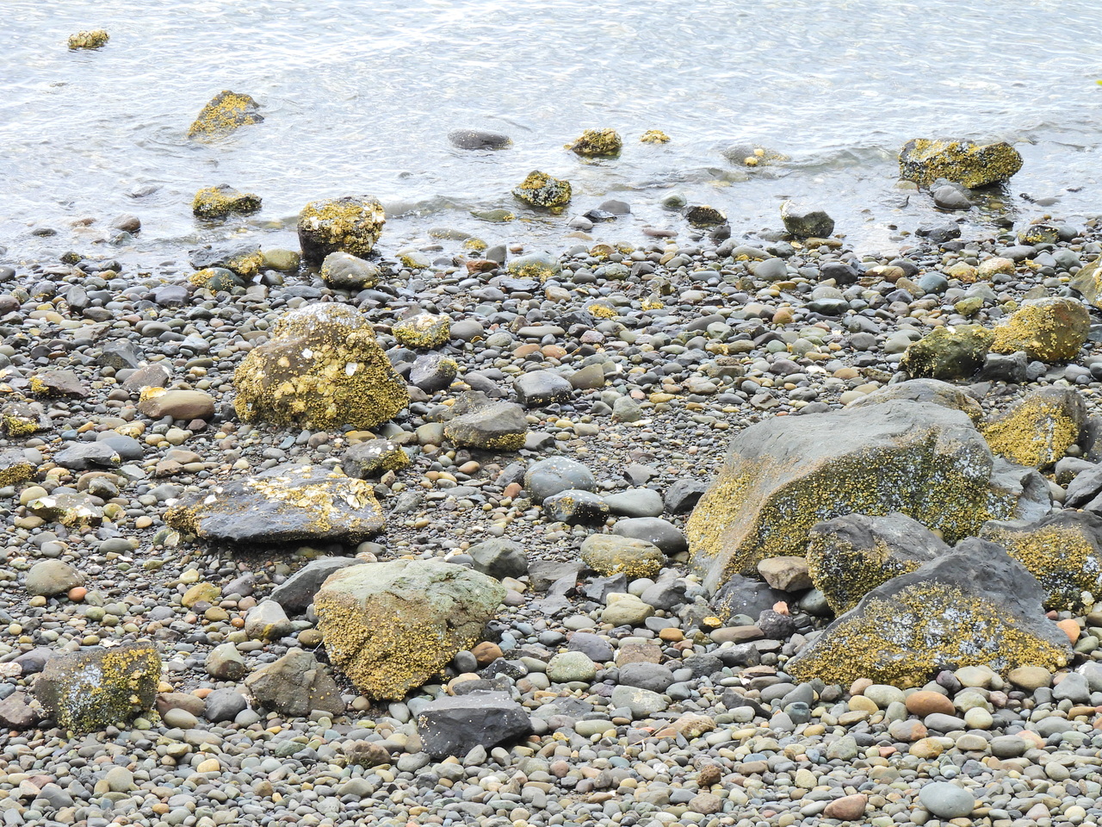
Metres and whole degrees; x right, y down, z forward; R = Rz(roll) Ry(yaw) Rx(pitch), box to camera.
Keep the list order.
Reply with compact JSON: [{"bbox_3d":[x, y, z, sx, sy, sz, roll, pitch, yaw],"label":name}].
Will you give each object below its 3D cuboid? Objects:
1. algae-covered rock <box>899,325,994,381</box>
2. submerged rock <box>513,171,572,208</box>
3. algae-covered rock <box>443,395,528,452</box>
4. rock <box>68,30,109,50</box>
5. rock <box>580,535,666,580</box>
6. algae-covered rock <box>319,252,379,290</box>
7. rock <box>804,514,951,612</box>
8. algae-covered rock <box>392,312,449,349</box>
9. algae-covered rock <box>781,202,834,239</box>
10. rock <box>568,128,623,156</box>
[{"bbox_3d":[1.371,-0.210,18.759,0.328,0.172,0.246,0,18,0],"label":"algae-covered rock"},{"bbox_3d":[-0.032,-0.876,21.378,0.231,0.146,0.185,0,18,0],"label":"submerged rock"},{"bbox_3d":[-0.214,0.032,17.577,0.274,0.162,0.192,0,15,0],"label":"algae-covered rock"},{"bbox_3d":[-2.042,-1.641,23.883,0.182,0.091,0.137,0,18,0],"label":"rock"},{"bbox_3d":[0.216,0.432,16.294,0.254,0.113,0.191,0,18,0],"label":"rock"},{"bbox_3d":[-0.742,-0.526,19.975,0.229,0.118,0.172,0,15,0],"label":"algae-covered rock"},{"bbox_3d":[0.967,0.441,15.974,0.441,0.265,0.336,-5,18,-14],"label":"rock"},{"bbox_3d":[-0.460,-0.295,19.209,0.202,0.112,0.161,0,18,0],"label":"algae-covered rock"},{"bbox_3d":[0.987,-0.741,20.858,0.206,0.130,0.154,0,15,0],"label":"algae-covered rock"},{"bbox_3d":[0.179,-1.107,22.261,0.227,0.114,0.170,0,15,0],"label":"rock"}]

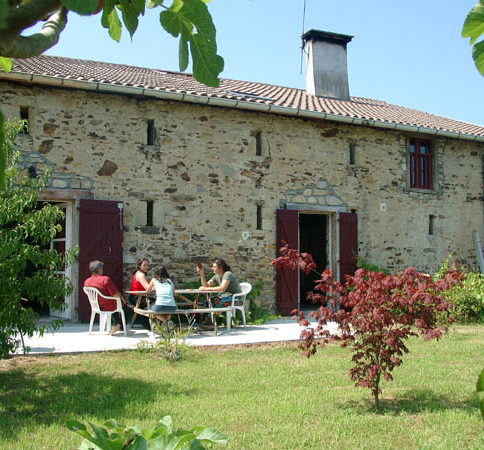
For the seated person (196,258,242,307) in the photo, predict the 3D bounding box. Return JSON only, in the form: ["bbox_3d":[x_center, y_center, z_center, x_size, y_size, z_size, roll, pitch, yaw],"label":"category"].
[{"bbox_3d":[-0.427,1.298,10.938,0.792,1.257,0.495,2,-5,-27],"label":"seated person"}]

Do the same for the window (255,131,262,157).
[{"bbox_3d":[0.393,-1.897,13.798,0.133,0.593,0.100,2,-5,-26],"label":"window"}]

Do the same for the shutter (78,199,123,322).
[{"bbox_3d":[-2.839,0.723,11.879,0.883,2.424,0.050,2,-5,-26],"label":"shutter"}]

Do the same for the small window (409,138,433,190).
[{"bbox_3d":[4.616,-1.548,15.189,0.748,1.268,0.120,2,-5,-26],"label":"small window"}]

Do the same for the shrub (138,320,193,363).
[{"bbox_3d":[-0.963,1.466,7.416,0.660,0.530,0.600,0,-4,0],"label":"shrub"}]

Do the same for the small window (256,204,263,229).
[{"bbox_3d":[0.397,-0.171,13.674,0.137,0.566,0.100,2,-5,-26],"label":"small window"}]

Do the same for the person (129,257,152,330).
[{"bbox_3d":[-1.750,1.197,10.300,0.720,1.260,0.480,-2,-5,28],"label":"person"}]

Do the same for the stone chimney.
[{"bbox_3d":[2.609,-4.713,17.784,1.531,1.967,0.680,2,-5,-26],"label":"stone chimney"}]

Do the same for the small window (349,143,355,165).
[{"bbox_3d":[2.806,-1.798,14.990,0.138,0.559,0.100,2,-5,-26],"label":"small window"}]

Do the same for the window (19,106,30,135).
[{"bbox_3d":[-4.013,-1.928,10.891,0.181,0.500,0.120,2,-5,-26],"label":"window"}]

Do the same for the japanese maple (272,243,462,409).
[{"bbox_3d":[1.143,0.925,5.368,1.680,1.480,1.400,0,-4,0],"label":"japanese maple"}]

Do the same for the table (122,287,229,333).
[{"bbox_3d":[-1.220,1.531,10.510,1.655,0.732,1.608,2,-5,-24],"label":"table"}]

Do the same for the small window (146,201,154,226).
[{"bbox_3d":[-1.836,-0.225,11.837,0.150,0.506,0.120,2,-5,-26],"label":"small window"}]

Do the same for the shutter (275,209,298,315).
[{"bbox_3d":[1.056,0.869,13.805,0.592,2.443,0.050,2,-5,-26],"label":"shutter"}]

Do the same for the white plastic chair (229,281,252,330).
[{"bbox_3d":[-0.140,1.444,10.500,0.560,0.810,0.560,4,-6,-40],"label":"white plastic chair"}]

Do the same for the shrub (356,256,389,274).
[{"bbox_3d":[3.256,1.448,14.590,0.941,1.238,0.594,2,-5,-26],"label":"shrub"}]

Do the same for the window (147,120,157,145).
[{"bbox_3d":[-1.943,-1.981,12.643,0.189,0.543,0.100,2,-5,-26],"label":"window"}]

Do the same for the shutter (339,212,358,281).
[{"bbox_3d":[2.525,0.885,13.798,0.528,2.308,0.060,2,-5,-26],"label":"shutter"}]

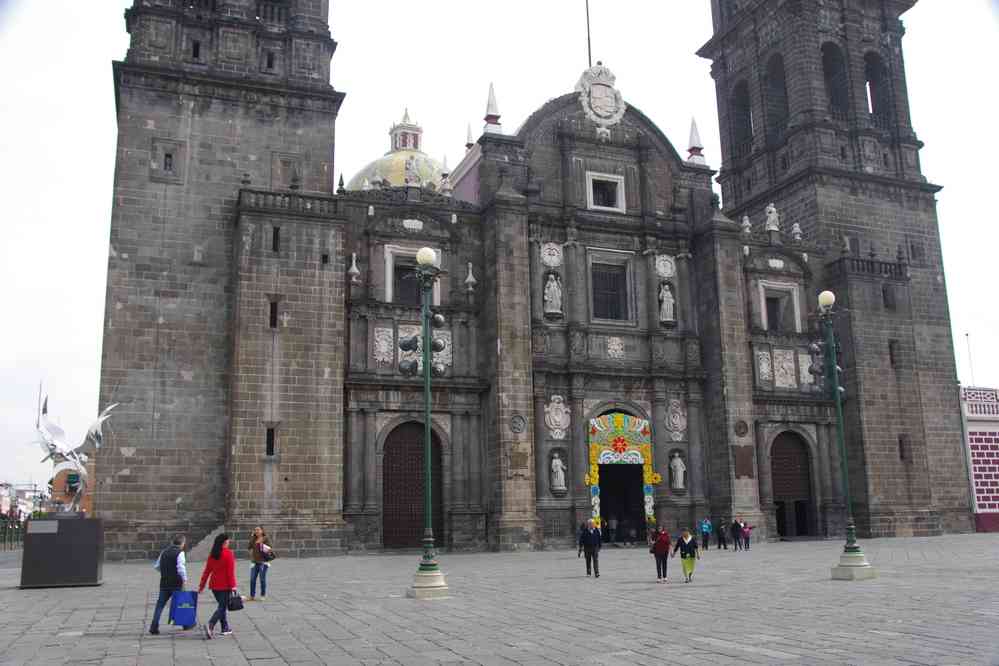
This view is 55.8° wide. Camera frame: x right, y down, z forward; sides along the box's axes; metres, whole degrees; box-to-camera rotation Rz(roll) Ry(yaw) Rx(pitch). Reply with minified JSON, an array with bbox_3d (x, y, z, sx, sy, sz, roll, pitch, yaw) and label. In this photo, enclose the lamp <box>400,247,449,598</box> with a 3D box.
[{"bbox_3d":[-1.754,2.033,23.134,1.100,8.600,1.000,3,-12,-20],"label":"lamp"}]

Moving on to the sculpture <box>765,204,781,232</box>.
[{"bbox_3d":[18.123,-7.667,62.632,0.791,1.907,0.600,3,-13,-22],"label":"sculpture"}]

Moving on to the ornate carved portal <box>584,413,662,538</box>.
[{"bbox_3d":[7.161,7.867,54.502,4.488,6.400,0.500,3,-13,-22],"label":"ornate carved portal"}]

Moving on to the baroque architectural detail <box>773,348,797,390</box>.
[{"bbox_3d":[20.800,2.588,68.674,1.755,2.824,0.250,4,-12,-23],"label":"baroque architectural detail"}]

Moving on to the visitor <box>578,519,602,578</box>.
[{"bbox_3d":[2.730,6.520,28.610,0.650,1.707,0.400,-2,-11,5],"label":"visitor"}]

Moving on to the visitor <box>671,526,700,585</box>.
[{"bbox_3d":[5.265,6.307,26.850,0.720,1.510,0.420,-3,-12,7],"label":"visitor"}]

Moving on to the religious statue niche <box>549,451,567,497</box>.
[{"bbox_3d":[3.335,7.943,53.354,1.056,2.556,0.800,3,-13,-22],"label":"religious statue niche"}]

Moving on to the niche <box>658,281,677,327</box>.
[{"bbox_3d":[10.430,-1.795,58.404,1.053,2.746,0.800,3,-13,-22],"label":"niche"}]

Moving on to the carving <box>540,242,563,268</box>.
[{"bbox_3d":[3.696,-5.474,66.413,1.512,1.600,0.250,3,-12,-20],"label":"carving"}]

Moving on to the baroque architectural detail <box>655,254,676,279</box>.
[{"bbox_3d":[10.305,-4.119,58.476,1.298,1.364,0.250,3,-13,-22],"label":"baroque architectural detail"}]

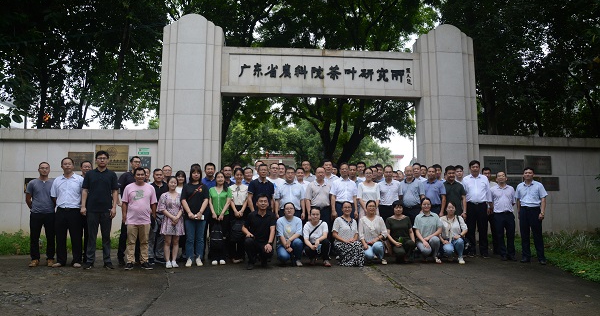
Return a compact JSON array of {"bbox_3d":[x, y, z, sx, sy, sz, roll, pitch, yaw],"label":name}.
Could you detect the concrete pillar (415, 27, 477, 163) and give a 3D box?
[{"bbox_3d":[3.870,-0.691,11.819,1.440,5.660,0.620,1,-7,-5],"label":"concrete pillar"}]

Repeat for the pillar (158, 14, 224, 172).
[{"bbox_3d":[-2.707,-0.770,11.243,1.440,5.660,0.620,1,-7,-5],"label":"pillar"}]

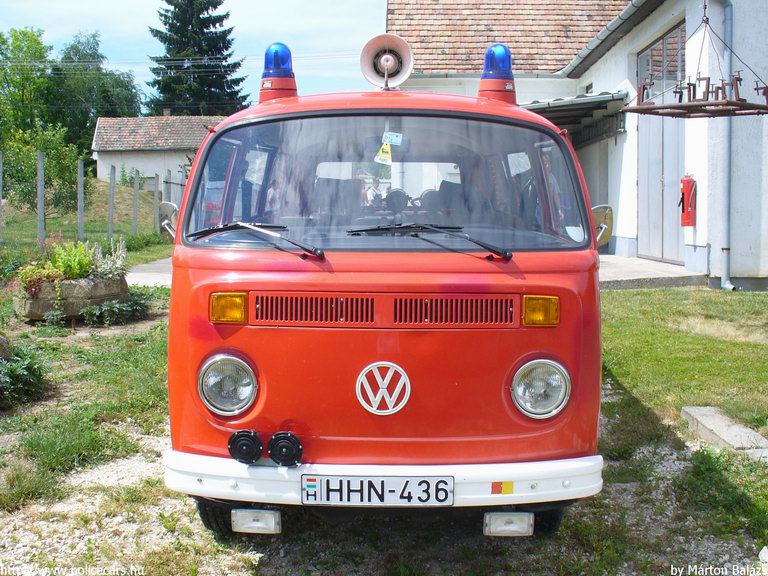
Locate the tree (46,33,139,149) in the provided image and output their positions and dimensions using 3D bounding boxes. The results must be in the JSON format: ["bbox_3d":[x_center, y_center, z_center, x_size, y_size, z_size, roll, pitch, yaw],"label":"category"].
[{"bbox_3d":[-14.914,-9.389,42.000,5.000,7.600,4.800,0,4,0],"label":"tree"}]

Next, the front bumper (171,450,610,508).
[{"bbox_3d":[0.000,0.669,2.995,1.670,0.160,0.400,1,5,0],"label":"front bumper"}]

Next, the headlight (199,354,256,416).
[{"bbox_3d":[-0.564,0.352,2.960,0.212,0.218,0.090,1,4,4],"label":"headlight"}]

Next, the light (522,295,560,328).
[{"bbox_3d":[0.561,0.077,2.953,0.134,0.114,0.060,0,5,-7],"label":"light"}]

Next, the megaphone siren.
[{"bbox_3d":[0.015,-0.961,3.580,0.230,0.240,0.240,1,5,0],"label":"megaphone siren"}]

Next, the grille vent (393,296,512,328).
[{"bbox_3d":[0.244,0.081,2.911,0.430,0.108,0.035,0,5,-4],"label":"grille vent"}]

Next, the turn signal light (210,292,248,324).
[{"bbox_3d":[-0.553,0.072,2.952,0.134,0.114,0.060,1,5,7],"label":"turn signal light"}]

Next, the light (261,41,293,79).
[{"bbox_3d":[-0.456,-0.984,3.550,0.138,0.156,0.138,0,4,0],"label":"light"}]

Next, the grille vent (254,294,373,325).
[{"bbox_3d":[-0.251,0.080,2.920,0.440,0.115,0.040,1,4,5],"label":"grille vent"}]

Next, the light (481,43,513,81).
[{"bbox_3d":[0.495,-0.975,3.550,0.138,0.156,0.138,0,4,0],"label":"light"}]

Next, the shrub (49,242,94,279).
[{"bbox_3d":[-3.350,-0.295,8.800,0.480,0.380,0.420,0,4,0],"label":"shrub"}]

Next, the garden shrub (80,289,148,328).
[{"bbox_3d":[-2.731,0.198,8.349,0.680,0.380,0.500,-1,5,-14],"label":"garden shrub"}]

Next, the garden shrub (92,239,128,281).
[{"bbox_3d":[-2.953,-0.305,8.800,0.380,0.440,0.360,0,4,0],"label":"garden shrub"}]

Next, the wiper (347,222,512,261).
[{"bbox_3d":[0.169,-0.172,3.040,0.620,0.140,0.100,0,4,0],"label":"wiper"}]

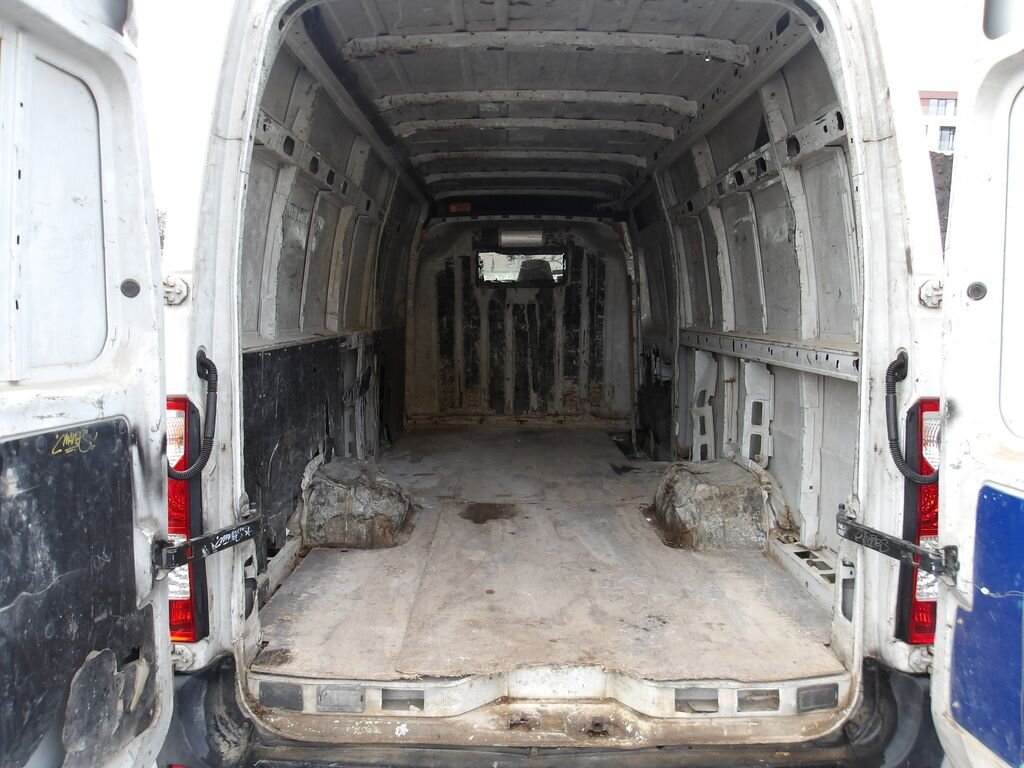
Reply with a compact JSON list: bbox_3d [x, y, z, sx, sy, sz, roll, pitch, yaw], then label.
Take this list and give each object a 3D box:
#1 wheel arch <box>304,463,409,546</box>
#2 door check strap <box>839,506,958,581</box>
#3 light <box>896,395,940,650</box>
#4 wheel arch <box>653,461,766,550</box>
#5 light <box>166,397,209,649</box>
[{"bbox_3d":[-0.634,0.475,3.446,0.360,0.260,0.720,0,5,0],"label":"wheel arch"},{"bbox_3d":[0.903,0.378,1.889,0.045,0.075,0.315,-2,6,-23],"label":"door check strap"},{"bbox_3d":[1.051,0.329,2.002,0.150,0.610,0.130,0,5,0],"label":"light"},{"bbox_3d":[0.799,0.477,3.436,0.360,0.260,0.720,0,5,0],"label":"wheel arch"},{"bbox_3d":[-0.839,0.329,1.989,0.150,0.610,0.130,0,5,0],"label":"light"}]

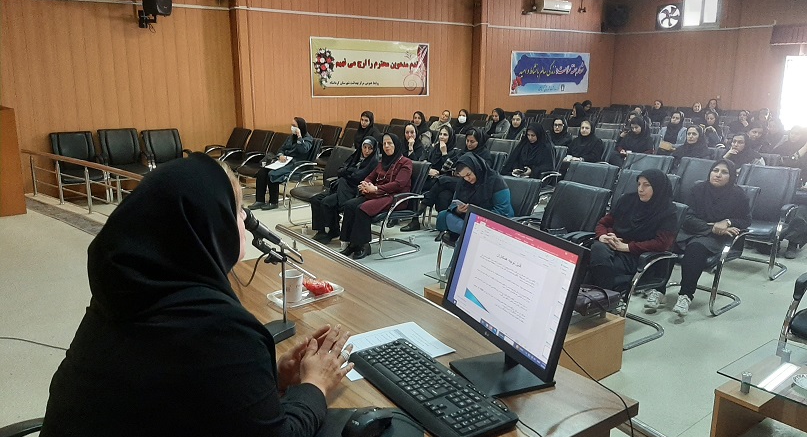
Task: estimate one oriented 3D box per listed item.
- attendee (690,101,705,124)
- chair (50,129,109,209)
[{"bbox_3d":[6.167,-1.837,13.039,0.500,1.250,0.740,12,18,41],"label":"attendee"},{"bbox_3d":[-4.800,-0.752,8.976,0.620,0.970,0.660,-8,16,-31],"label":"chair"}]

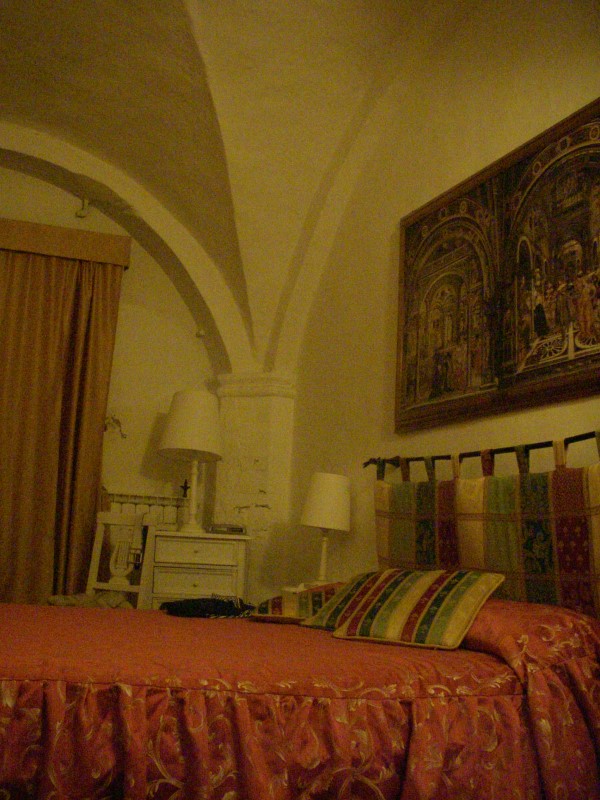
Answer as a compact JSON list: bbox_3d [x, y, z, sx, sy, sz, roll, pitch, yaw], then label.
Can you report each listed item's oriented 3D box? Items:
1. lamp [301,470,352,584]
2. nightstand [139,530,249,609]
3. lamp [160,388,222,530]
[{"bbox_3d":[0.105,0.538,3.700,0.205,0.460,0.205,3,-9,0],"label":"lamp"},{"bbox_3d":[-0.507,0.985,3.920,0.450,0.740,0.370,6,-10,-17],"label":"nightstand"},{"bbox_3d":[-0.485,0.272,4.000,0.285,0.635,0.285,6,-10,-17],"label":"lamp"}]

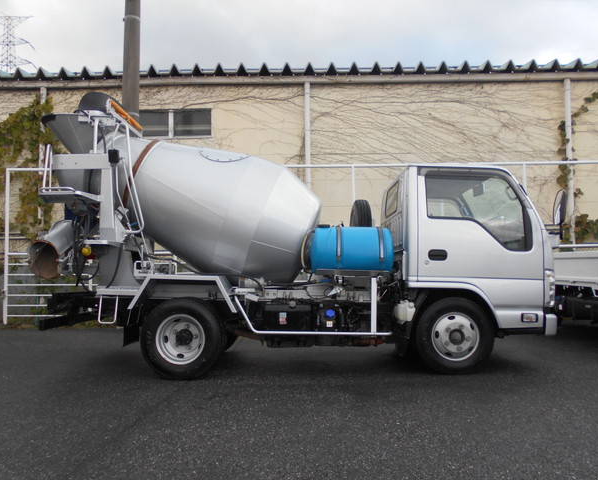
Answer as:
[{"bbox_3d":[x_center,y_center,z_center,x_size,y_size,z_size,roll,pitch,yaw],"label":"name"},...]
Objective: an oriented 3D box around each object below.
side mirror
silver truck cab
[{"bbox_3d":[2.319,-0.284,4.268,0.080,0.335,0.180,-1,-3,11],"label":"side mirror"},{"bbox_3d":[1.686,0.107,5.162,1.500,1.610,1.690,-1,-3,-1],"label":"silver truck cab"}]

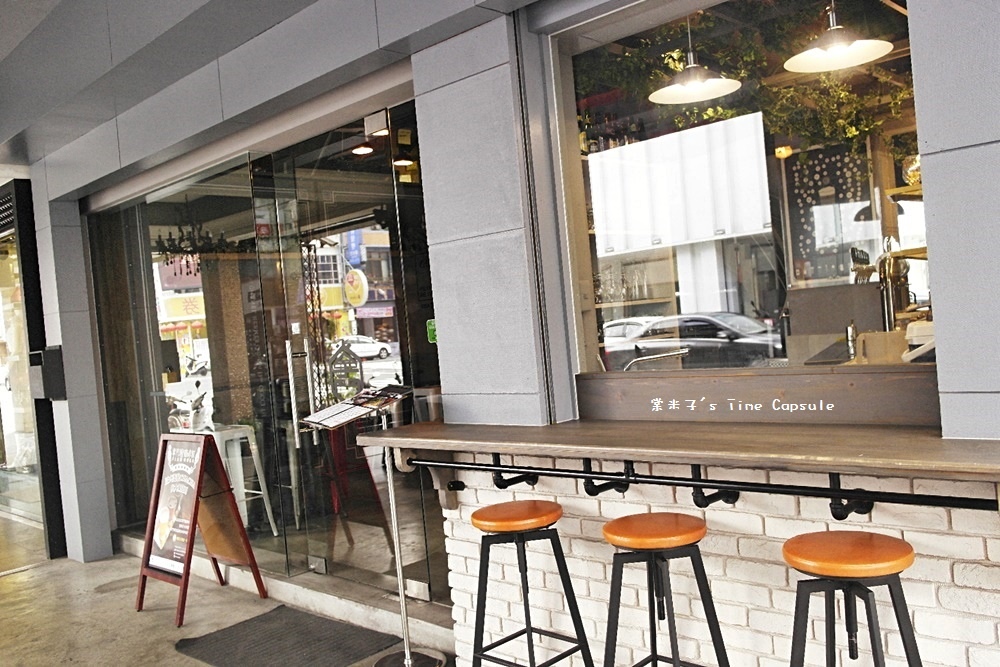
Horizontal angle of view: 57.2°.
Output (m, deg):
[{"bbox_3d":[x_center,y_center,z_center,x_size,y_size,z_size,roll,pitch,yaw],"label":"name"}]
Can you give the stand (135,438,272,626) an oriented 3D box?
[{"bbox_3d":[-1.706,1.040,5.124,0.534,0.954,0.537,-4,1,43],"label":"stand"}]

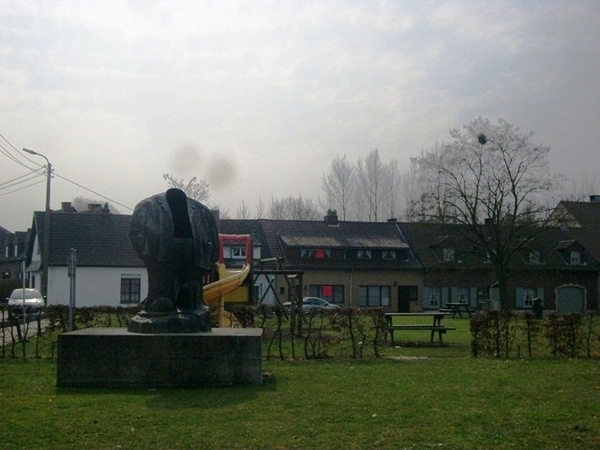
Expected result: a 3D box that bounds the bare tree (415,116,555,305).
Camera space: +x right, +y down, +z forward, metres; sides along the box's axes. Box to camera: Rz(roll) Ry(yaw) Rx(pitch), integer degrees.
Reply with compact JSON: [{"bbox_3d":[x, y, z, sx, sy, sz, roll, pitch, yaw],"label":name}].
[{"bbox_3d":[10.112,-0.411,47.500,8.000,11.100,7.600,0,-4,0],"label":"bare tree"}]

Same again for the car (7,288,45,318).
[{"bbox_3d":[-13.348,3.865,42.300,1.720,1.470,4.100,2,-4,-20],"label":"car"}]

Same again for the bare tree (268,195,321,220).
[{"bbox_3d":[-0.666,2.968,105.000,7.500,13.300,7.500,0,-4,0],"label":"bare tree"}]

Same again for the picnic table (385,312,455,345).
[{"bbox_3d":[3.008,2.645,22.000,1.700,0.760,1.500,1,-4,-2],"label":"picnic table"}]

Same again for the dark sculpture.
[{"bbox_3d":[-2.022,0.565,13.800,1.450,2.270,1.200,1,-4,-15],"label":"dark sculpture"}]

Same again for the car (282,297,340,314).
[{"bbox_3d":[0.914,6.229,66.000,4.350,1.420,1.750,1,-4,-10],"label":"car"}]

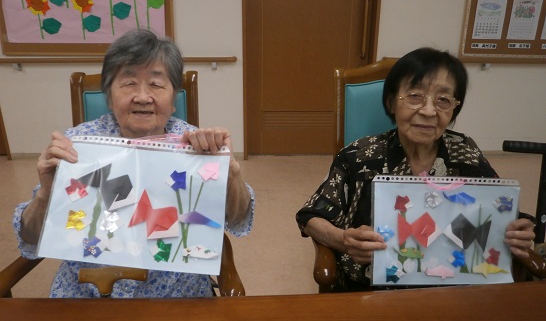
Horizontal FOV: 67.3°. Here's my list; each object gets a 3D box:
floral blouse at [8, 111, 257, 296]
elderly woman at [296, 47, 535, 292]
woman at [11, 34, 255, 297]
[{"bbox_3d":[-0.285,0.133,1.003,0.480,0.520,0.380,-2,17,-8],"label":"floral blouse"},{"bbox_3d":[0.315,0.238,1.035,0.500,1.040,0.580,3,17,8],"label":"elderly woman"},{"bbox_3d":[-0.280,0.246,0.975,0.480,1.050,0.570,-2,17,-8],"label":"woman"}]

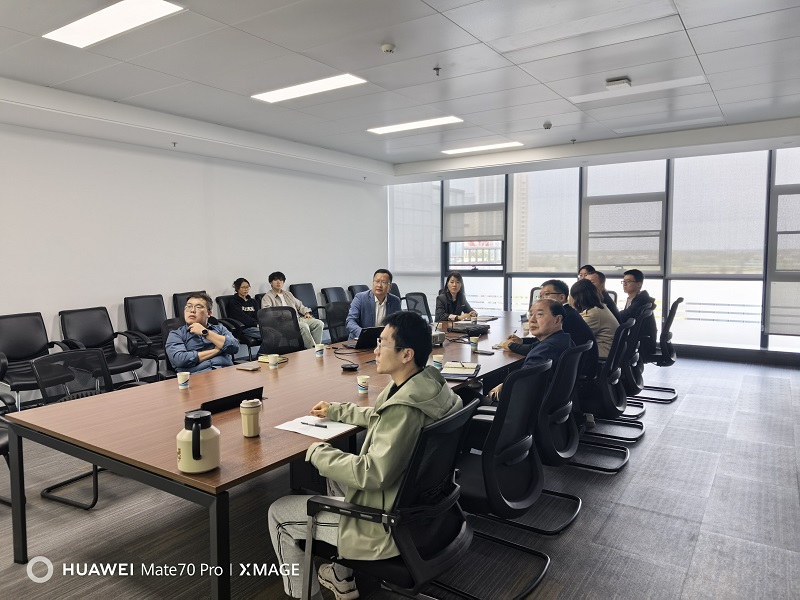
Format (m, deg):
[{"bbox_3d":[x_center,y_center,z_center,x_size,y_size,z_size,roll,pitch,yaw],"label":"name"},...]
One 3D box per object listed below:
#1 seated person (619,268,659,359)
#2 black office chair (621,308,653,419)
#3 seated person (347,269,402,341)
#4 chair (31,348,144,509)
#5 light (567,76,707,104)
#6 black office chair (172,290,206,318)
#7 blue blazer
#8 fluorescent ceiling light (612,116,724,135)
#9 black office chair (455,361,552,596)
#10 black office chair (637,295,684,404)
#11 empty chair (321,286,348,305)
[{"bbox_3d":[2.456,0.342,6.071,0.788,1.333,0.525,2,6,27],"label":"seated person"},{"bbox_3d":[2.093,0.560,5.462,0.600,1.010,0.580,2,6,31],"label":"black office chair"},{"bbox_3d":[-0.192,0.394,5.621,0.586,1.363,0.788,-2,5,-18],"label":"seated person"},{"bbox_3d":[-1.978,0.780,3.608,0.640,0.900,0.580,2,5,27],"label":"chair"},{"bbox_3d":[2.181,-1.961,5.166,1.200,0.060,0.280,3,6,34],"label":"light"},{"bbox_3d":[-2.304,0.471,6.668,0.656,1.076,0.586,3,6,34],"label":"black office chair"},{"bbox_3d":[-0.224,0.233,5.257,0.560,0.640,0.420,-2,5,-21],"label":"blue blazer"},{"bbox_3d":[3.178,-2.099,6.613,1.200,0.050,0.250,3,6,34],"label":"fluorescent ceiling light"},{"bbox_3d":[0.358,0.795,2.678,0.640,0.980,0.580,3,6,34],"label":"black office chair"},{"bbox_3d":[2.664,0.505,5.978,0.600,1.020,0.580,2,6,28],"label":"black office chair"},{"bbox_3d":[-0.821,0.310,8.879,0.656,0.985,0.586,3,6,40],"label":"empty chair"}]

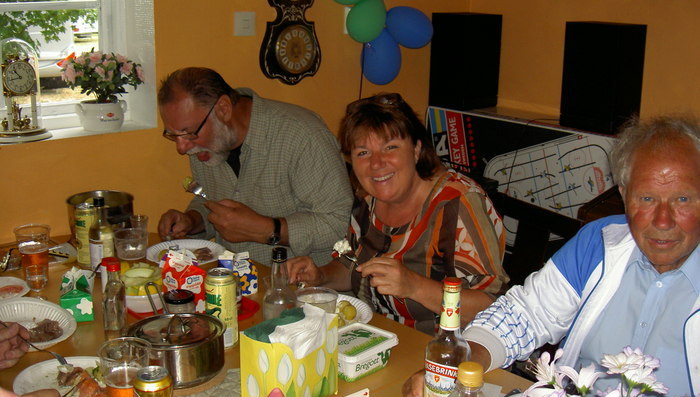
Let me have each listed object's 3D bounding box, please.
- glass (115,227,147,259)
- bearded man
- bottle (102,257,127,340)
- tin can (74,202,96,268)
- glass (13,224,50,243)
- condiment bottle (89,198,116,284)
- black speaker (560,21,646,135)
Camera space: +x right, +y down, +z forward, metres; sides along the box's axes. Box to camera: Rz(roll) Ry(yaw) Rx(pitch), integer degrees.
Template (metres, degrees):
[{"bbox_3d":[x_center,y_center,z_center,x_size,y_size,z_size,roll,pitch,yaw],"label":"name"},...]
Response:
[{"bbox_3d":[-0.635,0.136,2.299,0.091,0.070,0.091,-3,15,-16],"label":"glass"},{"bbox_3d":[-0.254,0.269,2.325,0.560,1.290,0.720,13,19,40],"label":"bearded man"},{"bbox_3d":[-0.541,0.217,1.809,0.047,0.164,0.047,-4,15,-17],"label":"bottle"},{"bbox_3d":[-0.737,0.102,2.229,0.066,0.168,0.066,1,15,0],"label":"tin can"},{"bbox_3d":[-0.847,0.147,2.122,0.094,0.129,0.094,1,14,0],"label":"glass"},{"bbox_3d":[-0.677,0.103,2.150,0.064,0.209,0.064,1,15,2],"label":"condiment bottle"},{"bbox_3d":[0.958,-0.464,2.979,0.222,0.396,0.212,-13,19,-43],"label":"black speaker"}]

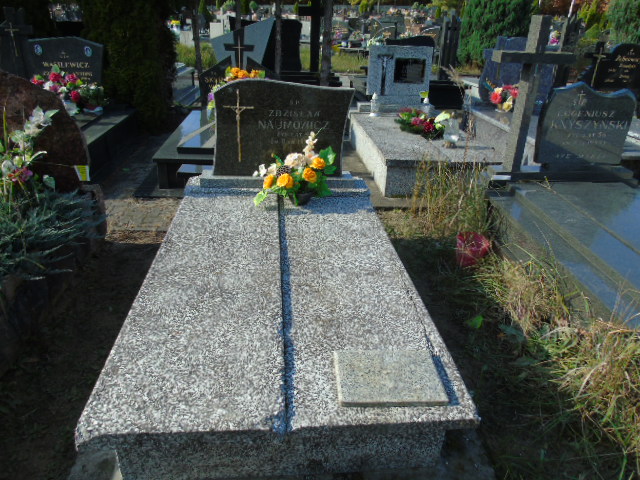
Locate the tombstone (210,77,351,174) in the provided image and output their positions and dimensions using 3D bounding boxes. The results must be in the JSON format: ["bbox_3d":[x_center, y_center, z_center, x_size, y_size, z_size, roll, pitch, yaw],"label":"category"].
[{"bbox_3d":[-0.234,-0.679,2.818,0.840,0.580,0.080,-1,27,-5],"label":"tombstone"}]

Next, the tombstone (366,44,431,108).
[{"bbox_3d":[0.955,-2.001,5.658,0.790,0.685,0.180,-1,27,-5],"label":"tombstone"}]

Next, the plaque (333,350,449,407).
[{"bbox_3d":[0.208,0.423,1.416,0.305,0.020,0.215,0,27,-3],"label":"plaque"}]

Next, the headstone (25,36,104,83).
[{"bbox_3d":[-2.669,-1.829,5.016,0.790,0.698,0.120,-1,27,-5],"label":"headstone"}]

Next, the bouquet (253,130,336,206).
[{"bbox_3d":[-0.142,-0.405,2.629,0.475,0.385,0.300,-1,27,-5],"label":"bouquet"}]

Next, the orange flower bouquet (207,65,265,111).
[{"bbox_3d":[-0.855,-1.558,4.843,0.640,0.490,0.400,-1,27,-5],"label":"orange flower bouquet"}]

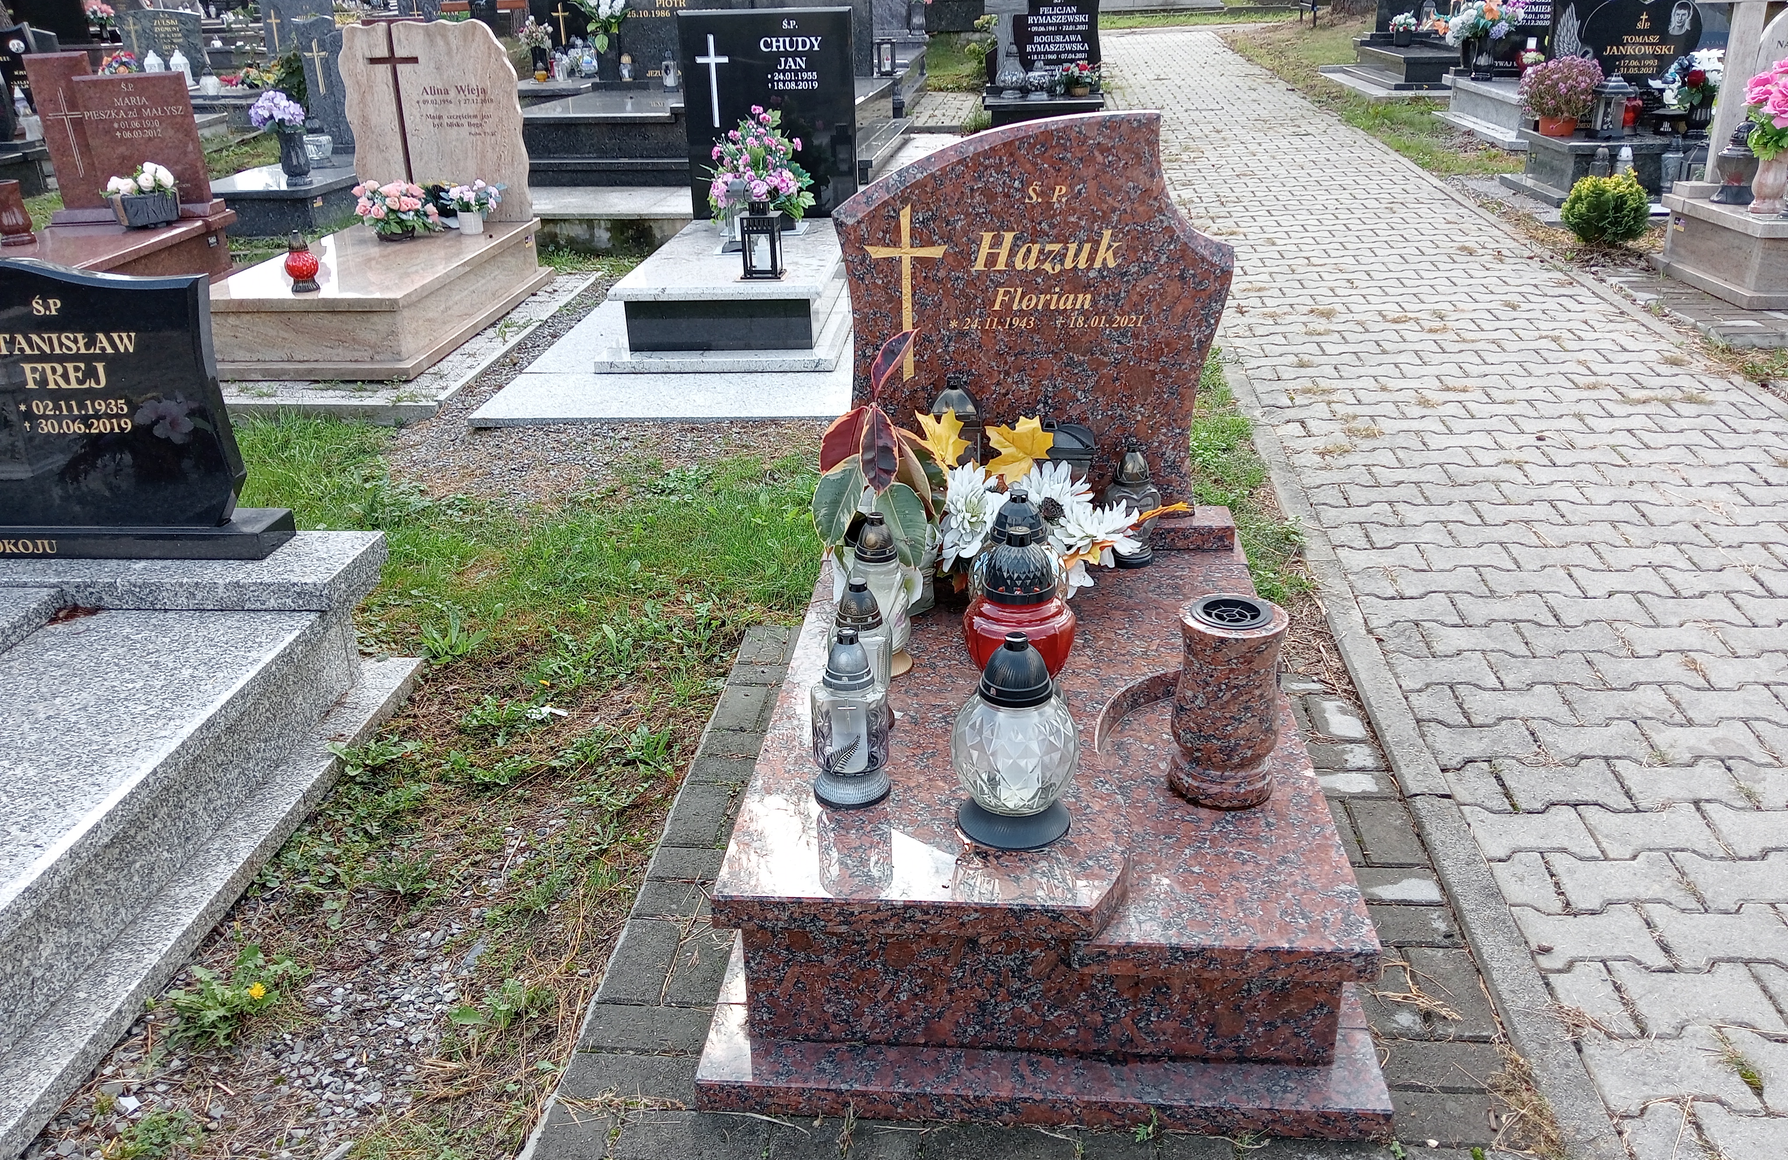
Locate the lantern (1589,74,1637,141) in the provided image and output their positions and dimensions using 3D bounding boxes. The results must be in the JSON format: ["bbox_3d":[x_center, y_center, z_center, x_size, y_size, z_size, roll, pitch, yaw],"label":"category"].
[{"bbox_3d":[3.707,-2.446,7.482,0.158,0.305,0.158,1,24,5],"label":"lantern"}]

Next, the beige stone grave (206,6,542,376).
[{"bbox_3d":[-2.183,-1.622,5.936,0.925,1.170,1.715,1,24,5],"label":"beige stone grave"}]

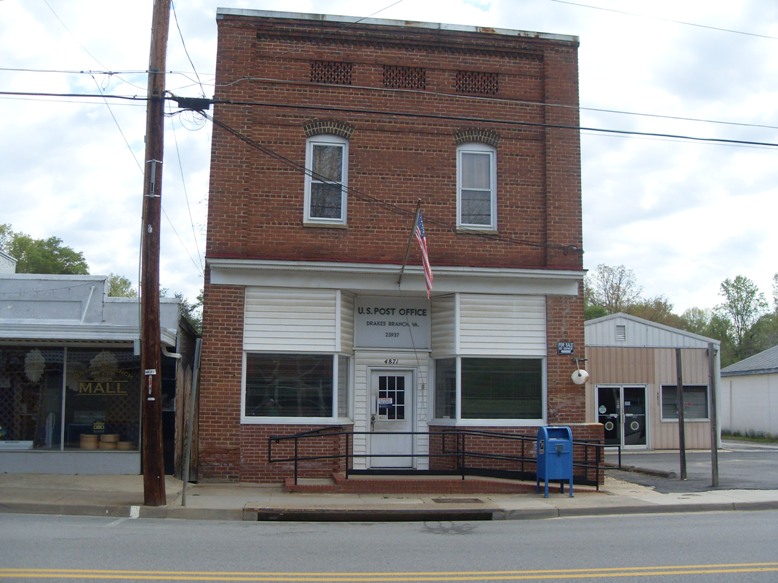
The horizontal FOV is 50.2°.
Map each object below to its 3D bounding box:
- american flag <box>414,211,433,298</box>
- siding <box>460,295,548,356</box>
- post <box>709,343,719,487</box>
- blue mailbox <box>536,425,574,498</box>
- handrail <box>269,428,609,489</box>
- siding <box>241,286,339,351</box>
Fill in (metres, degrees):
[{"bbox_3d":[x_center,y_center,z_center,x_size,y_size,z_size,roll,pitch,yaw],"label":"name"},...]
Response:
[{"bbox_3d":[0.657,-0.701,15.621,0.330,1.643,0.450,2,-8,-8],"label":"american flag"},{"bbox_3d":[2.331,0.696,17.084,1.883,1.257,0.100,2,-8,-8],"label":"siding"},{"bbox_3d":[6.517,2.475,16.701,0.115,2.860,0.115,2,-8,-8],"label":"post"},{"bbox_3d":[3.041,3.112,15.265,0.507,1.250,0.581,1,-8,-4],"label":"blue mailbox"},{"bbox_3d":[0.989,3.194,15.773,6.503,1.046,1.150,2,-8,-8],"label":"handrail"},{"bbox_3d":[-1.910,0.560,16.473,1.880,1.260,0.100,2,-8,-8],"label":"siding"}]

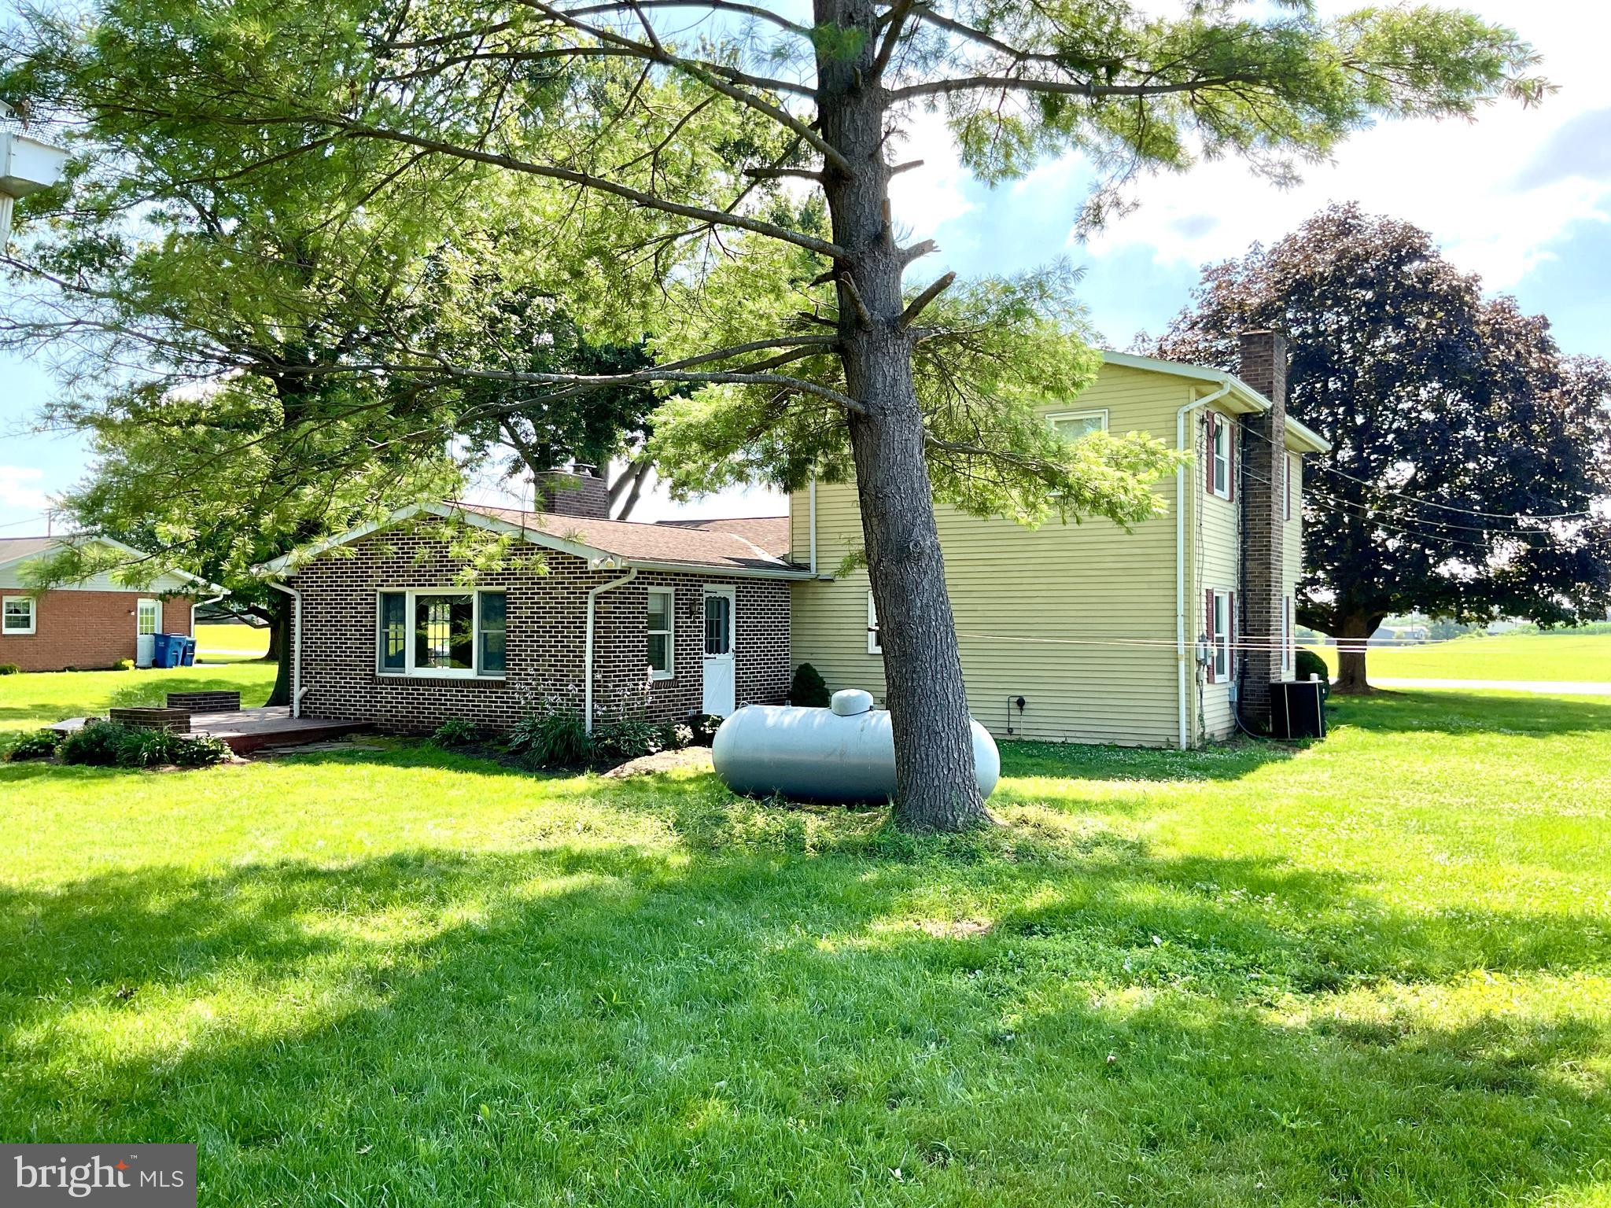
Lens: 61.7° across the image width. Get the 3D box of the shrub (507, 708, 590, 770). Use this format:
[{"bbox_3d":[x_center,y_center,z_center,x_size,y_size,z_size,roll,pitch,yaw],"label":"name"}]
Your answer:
[{"bbox_3d":[-3.209,1.683,16.950,1.020,0.760,0.950,0,-1,0],"label":"shrub"}]

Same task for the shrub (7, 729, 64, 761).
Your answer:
[{"bbox_3d":[-9.988,1.828,17.500,0.720,0.420,0.680,0,-1,31],"label":"shrub"}]

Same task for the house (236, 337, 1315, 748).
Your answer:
[{"bbox_3d":[0.942,-1.098,23.739,13.650,6.430,13.800,0,-1,31],"label":"house"}]

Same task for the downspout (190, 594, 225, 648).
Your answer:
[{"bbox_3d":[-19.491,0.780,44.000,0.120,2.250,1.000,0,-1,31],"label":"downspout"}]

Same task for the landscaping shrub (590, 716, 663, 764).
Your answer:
[{"bbox_3d":[-2.319,1.774,17.700,0.880,0.630,0.900,0,-1,0],"label":"landscaping shrub"}]

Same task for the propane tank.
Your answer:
[{"bbox_3d":[0.440,1.417,13.109,3.020,1.170,0.950,0,-1,31],"label":"propane tank"}]

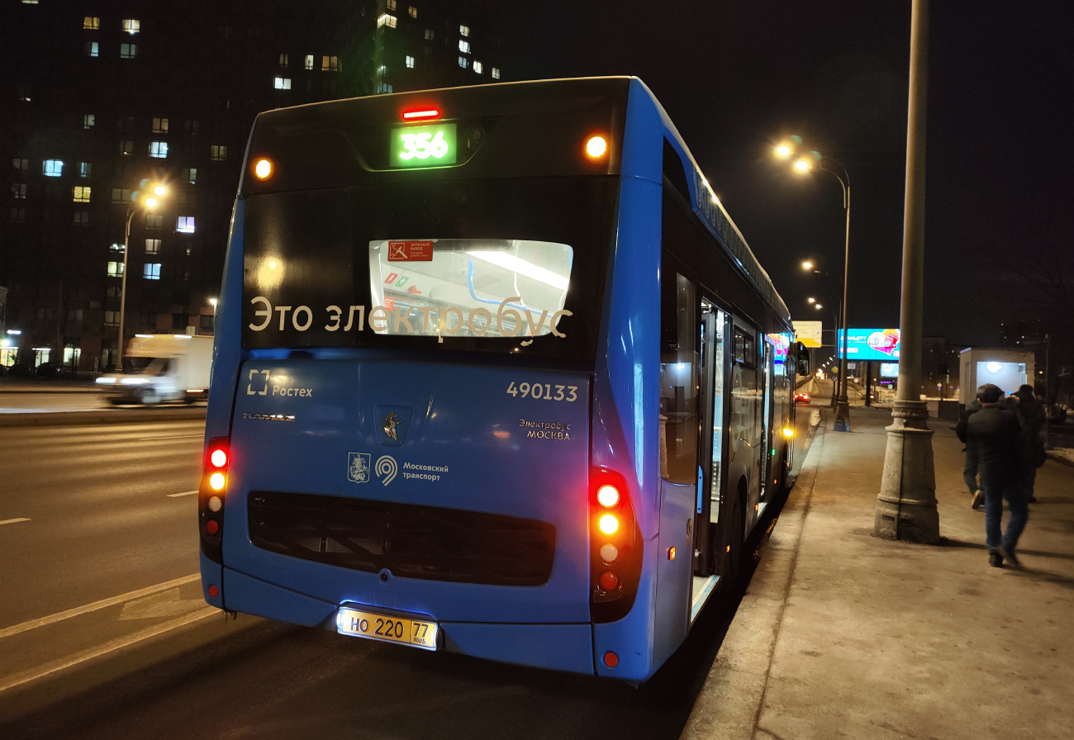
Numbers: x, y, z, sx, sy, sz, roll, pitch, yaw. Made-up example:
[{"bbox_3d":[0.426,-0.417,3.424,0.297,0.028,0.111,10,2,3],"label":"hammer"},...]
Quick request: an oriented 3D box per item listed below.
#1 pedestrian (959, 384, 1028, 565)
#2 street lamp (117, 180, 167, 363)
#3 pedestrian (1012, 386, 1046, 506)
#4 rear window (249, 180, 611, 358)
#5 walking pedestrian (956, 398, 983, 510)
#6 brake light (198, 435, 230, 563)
[{"bbox_3d":[4.431,1.006,7.227,0.550,1.730,0.500,1,-1,27],"label":"pedestrian"},{"bbox_3d":[-23.881,-4.684,44.660,3.250,12.200,0.750,2,-1,21],"label":"street lamp"},{"bbox_3d":[7.575,1.152,11.539,0.550,1.790,0.500,1,-1,27],"label":"pedestrian"},{"bbox_3d":[-0.633,-0.493,3.665,2.090,0.840,0.090,2,-1,22],"label":"rear window"},{"bbox_3d":[6.655,1.198,11.200,0.580,1.680,0.600,2,-1,23],"label":"walking pedestrian"},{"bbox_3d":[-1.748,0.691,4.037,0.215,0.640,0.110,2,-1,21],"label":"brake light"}]

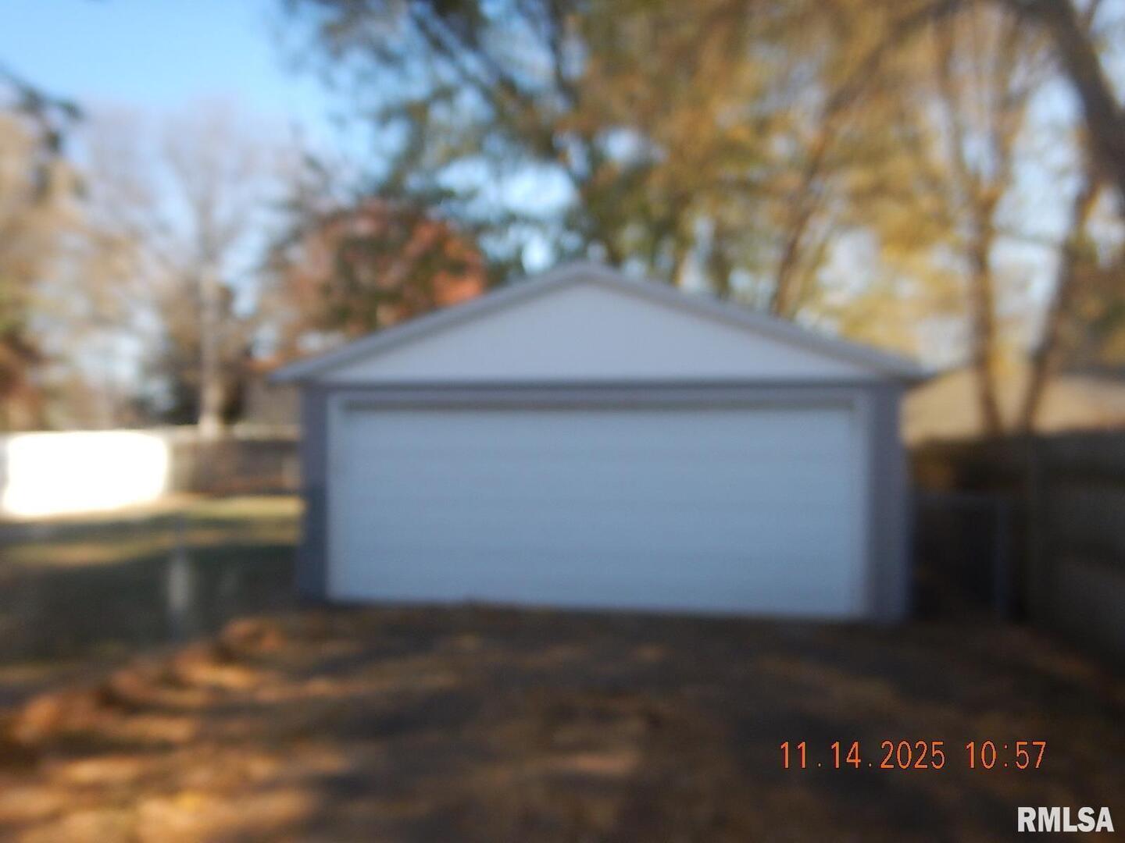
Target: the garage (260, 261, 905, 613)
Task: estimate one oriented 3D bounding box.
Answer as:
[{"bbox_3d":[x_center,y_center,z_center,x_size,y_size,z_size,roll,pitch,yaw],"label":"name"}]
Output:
[{"bbox_3d":[0.722,0.288,12.650,6.428,3.447,6.800,0,-2,9],"label":"garage"}]

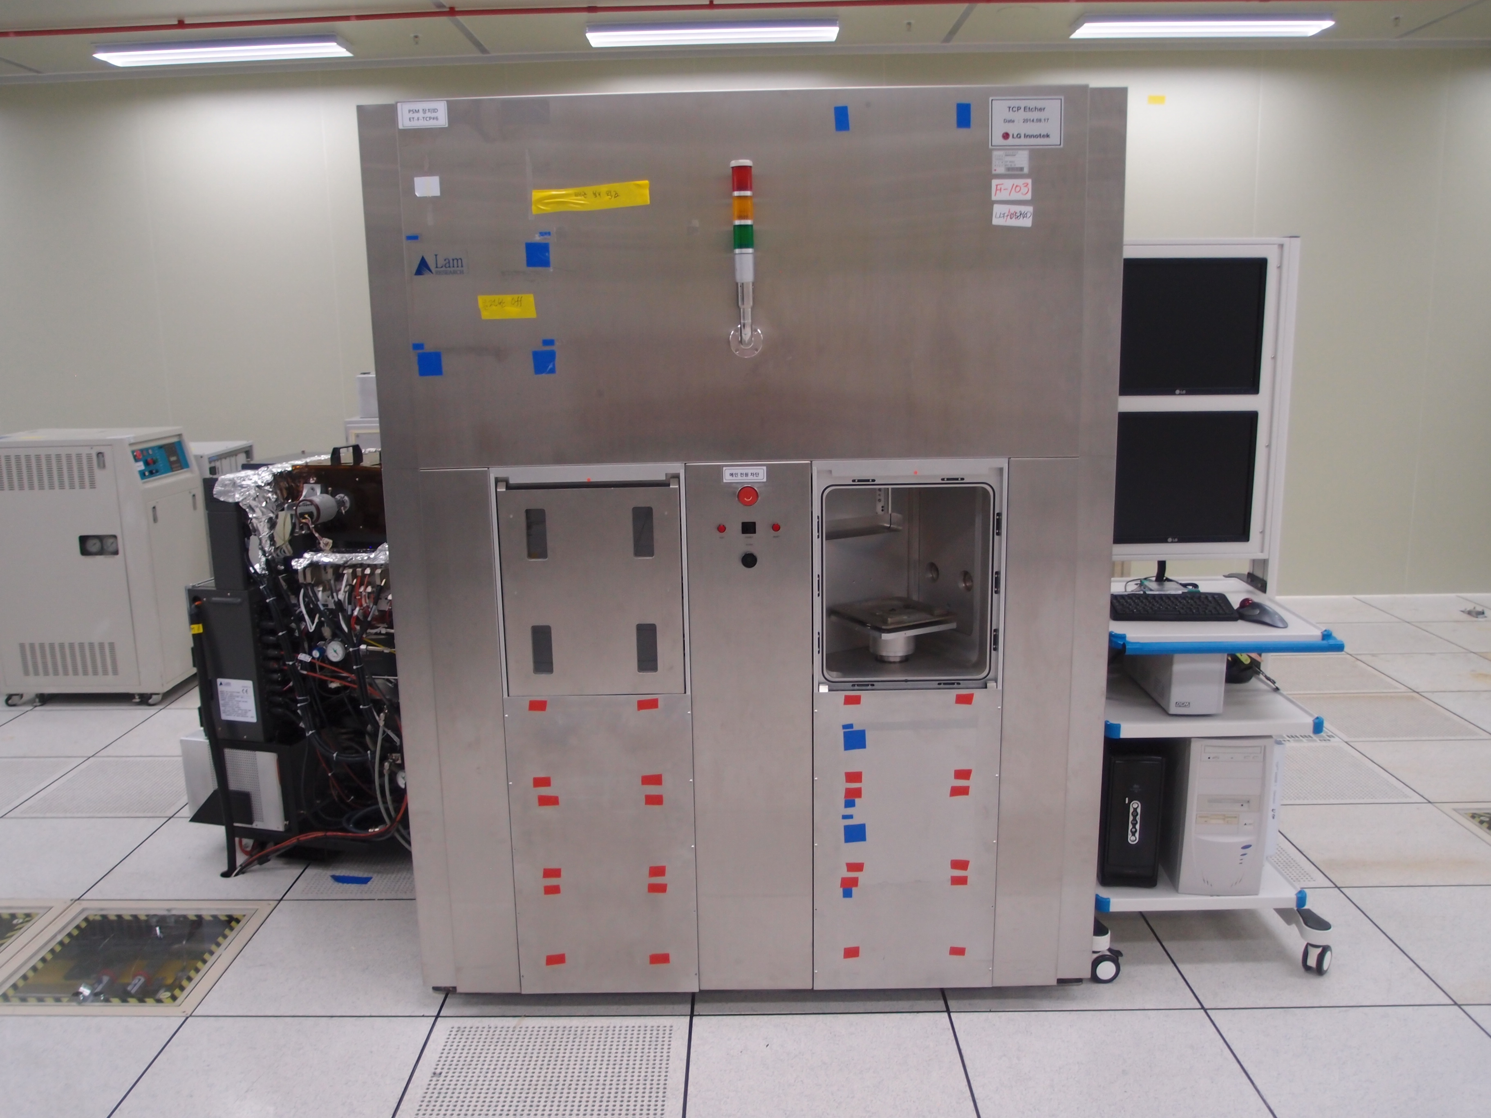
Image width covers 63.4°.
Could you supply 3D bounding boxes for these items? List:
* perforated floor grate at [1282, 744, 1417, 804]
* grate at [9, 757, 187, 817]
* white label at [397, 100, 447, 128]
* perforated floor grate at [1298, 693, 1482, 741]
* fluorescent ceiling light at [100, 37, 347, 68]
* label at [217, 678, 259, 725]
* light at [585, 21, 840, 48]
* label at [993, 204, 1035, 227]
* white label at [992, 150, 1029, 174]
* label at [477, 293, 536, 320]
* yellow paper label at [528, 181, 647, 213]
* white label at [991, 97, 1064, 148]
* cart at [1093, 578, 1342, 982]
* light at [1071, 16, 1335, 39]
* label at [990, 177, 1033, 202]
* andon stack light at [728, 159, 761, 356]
[{"bbox_3d":[1.986,0.768,4.308,0.595,0.020,0.595,-1,11,0],"label":"perforated floor grate"},{"bbox_3d":[-2.213,0.824,4.344,0.595,0.020,0.595,-1,11,0],"label":"grate"},{"bbox_3d":[-0.671,-0.924,2.509,0.102,0.052,0.006,-1,11,1],"label":"white label"},{"bbox_3d":[2.590,0.644,4.892,0.595,0.020,0.595,-1,11,0],"label":"perforated floor grate"},{"bbox_3d":[-2.539,-2.482,5.886,1.225,0.060,0.255,0,11,4],"label":"fluorescent ceiling light"},{"bbox_3d":[-1.466,0.409,3.476,0.117,0.124,0.006,2,11,15],"label":"label"},{"bbox_3d":[-0.157,-2.579,5.936,1.220,0.055,0.300,-1,11,1],"label":"light"},{"bbox_3d":[0.564,-0.722,2.539,0.082,0.042,0.006,4,11,0],"label":"label"},{"bbox_3d":[0.556,-0.830,2.523,0.075,0.045,0.003,-1,11,0],"label":"white label"},{"bbox_3d":[-0.509,-0.539,2.582,0.121,0.050,0.006,-1,11,1],"label":"label"},{"bbox_3d":[-0.325,-0.762,2.542,0.245,0.049,0.003,-5,11,1],"label":"yellow paper label"},{"bbox_3d":[0.584,-0.906,2.503,0.151,0.101,0.006,-1,11,1],"label":"white label"},{"bbox_3d":[1.149,0.538,3.238,0.560,0.870,0.760,0,11,2],"label":"cart"},{"bbox_3d":[2.228,-2.605,5.920,1.220,0.055,0.300,-1,11,1],"label":"light"},{"bbox_3d":[0.559,-0.774,2.529,0.082,0.042,0.006,-1,11,1],"label":"label"},{"bbox_3d":[-0.002,-0.625,2.529,0.070,0.401,0.085,-1,11,0],"label":"andon stack light"}]

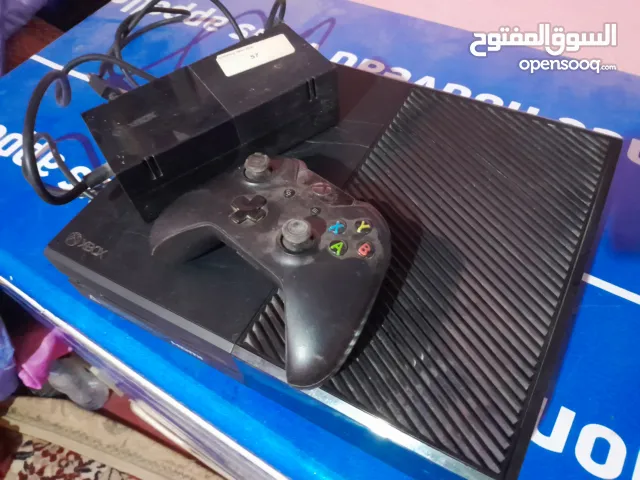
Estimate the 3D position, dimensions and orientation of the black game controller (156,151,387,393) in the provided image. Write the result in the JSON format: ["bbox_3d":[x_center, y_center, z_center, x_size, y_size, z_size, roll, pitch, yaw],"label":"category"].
[{"bbox_3d":[-0.024,-0.001,0.292,0.152,0.062,0.107,38,68,27],"label":"black game controller"}]

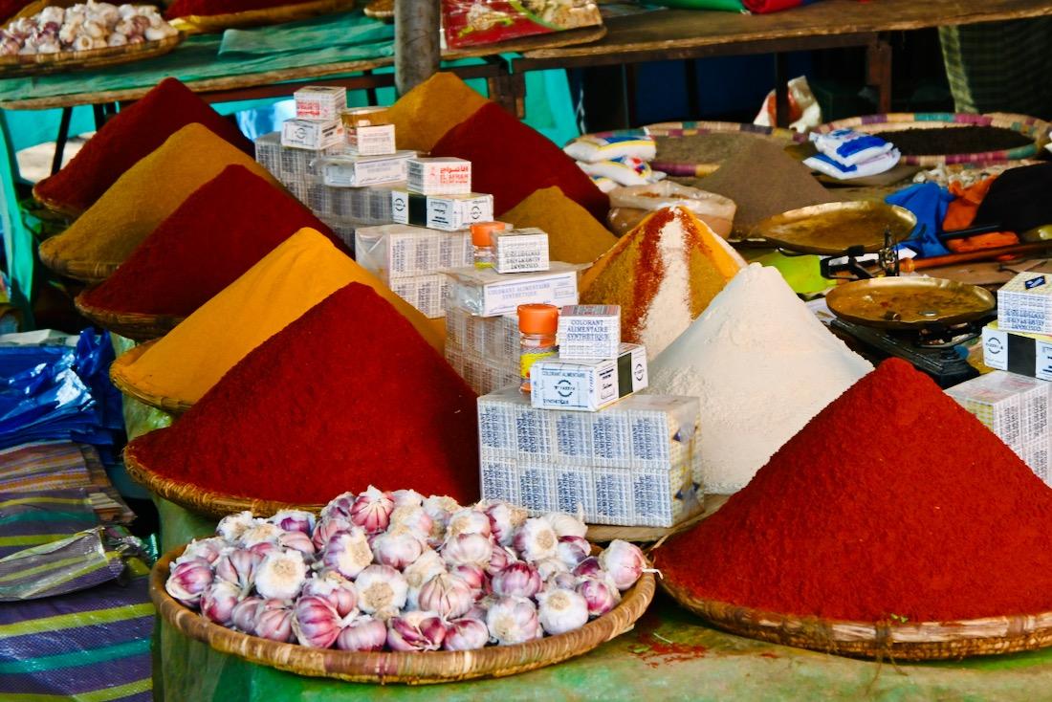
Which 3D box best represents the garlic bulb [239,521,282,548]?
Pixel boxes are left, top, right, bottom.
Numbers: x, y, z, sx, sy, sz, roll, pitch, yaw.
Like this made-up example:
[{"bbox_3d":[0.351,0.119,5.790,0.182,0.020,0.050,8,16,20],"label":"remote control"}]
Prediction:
[{"bbox_3d":[-0.286,0.200,2.271,0.049,0.044,0.049,0,12,0],"label":"garlic bulb"}]

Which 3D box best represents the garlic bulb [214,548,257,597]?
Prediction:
[{"bbox_3d":[-0.285,0.218,2.070,0.046,0.046,0.047,-24,58,3],"label":"garlic bulb"}]

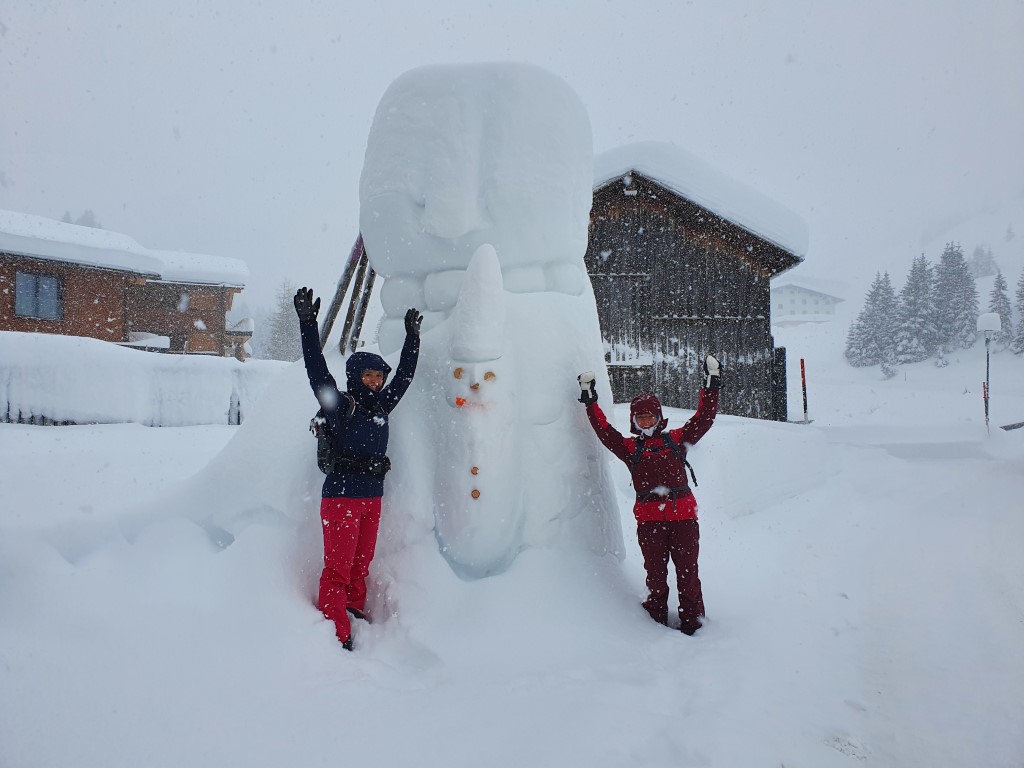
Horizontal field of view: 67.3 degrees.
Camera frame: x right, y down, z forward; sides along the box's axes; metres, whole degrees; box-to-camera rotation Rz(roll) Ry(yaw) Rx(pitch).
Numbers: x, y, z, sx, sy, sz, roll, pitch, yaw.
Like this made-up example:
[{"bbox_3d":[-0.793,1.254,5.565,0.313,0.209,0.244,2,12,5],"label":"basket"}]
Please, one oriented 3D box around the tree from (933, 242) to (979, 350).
[{"bbox_3d":[47.285,-9.329,82.000,5.000,11.500,5.000,0,-2,0],"label":"tree"}]

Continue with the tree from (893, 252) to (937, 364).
[{"bbox_3d":[41.446,-7.755,79.000,4.700,11.100,4.700,0,-2,0],"label":"tree"}]

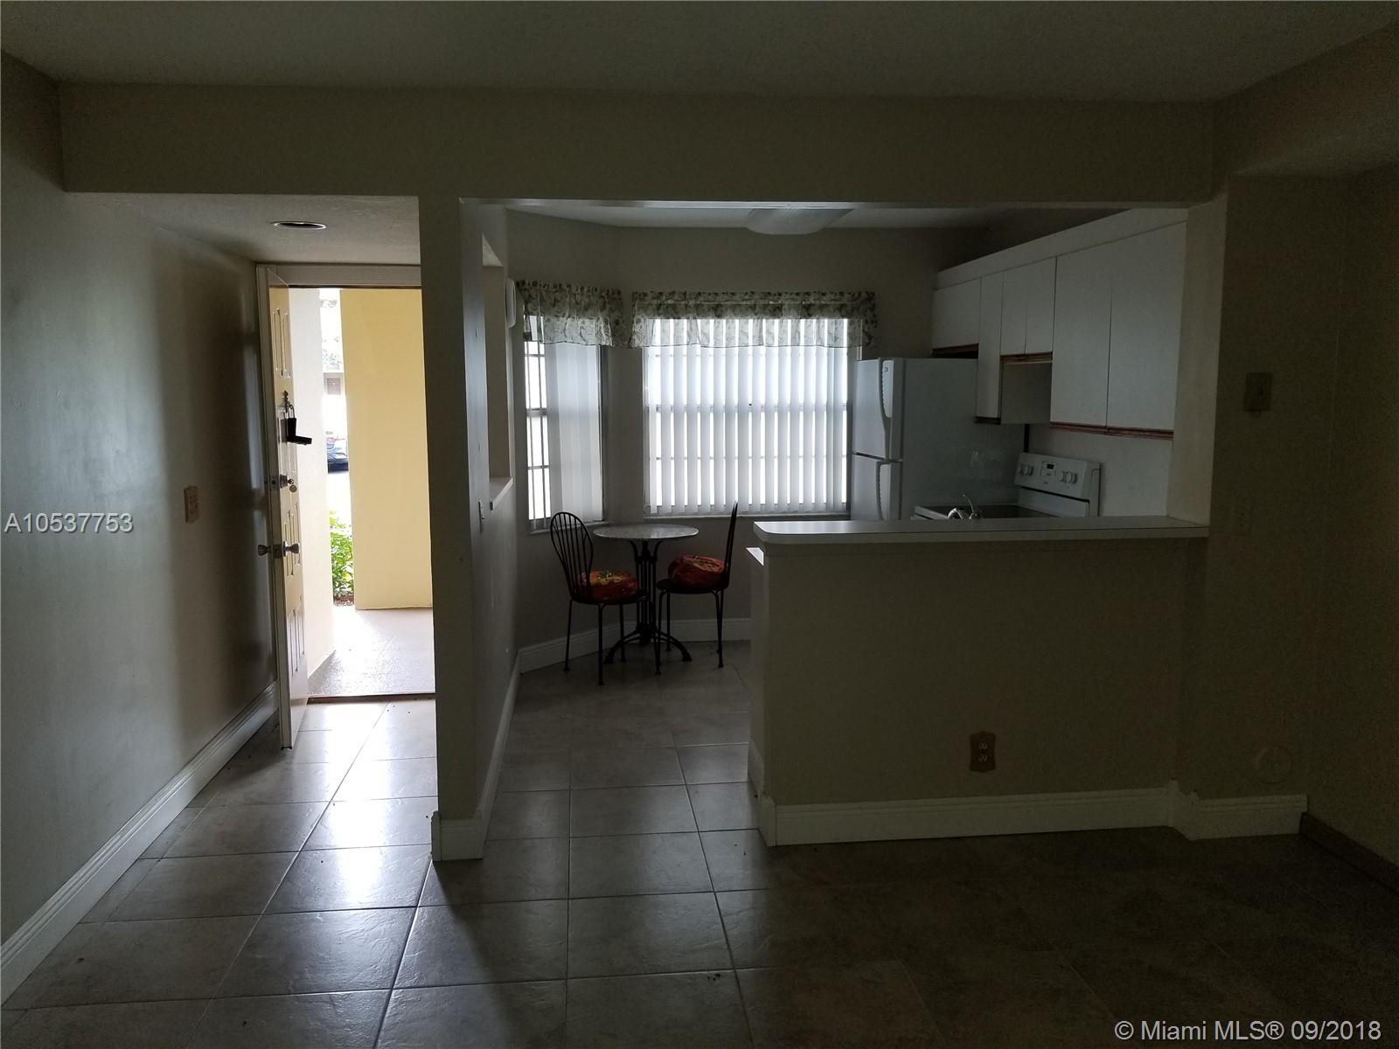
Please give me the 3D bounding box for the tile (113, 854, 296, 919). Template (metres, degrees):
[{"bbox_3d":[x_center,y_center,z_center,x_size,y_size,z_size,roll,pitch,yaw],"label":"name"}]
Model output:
[{"bbox_3d":[-1.549,1.143,3.322,0.450,0.010,0.450,-1,7,-7],"label":"tile"}]

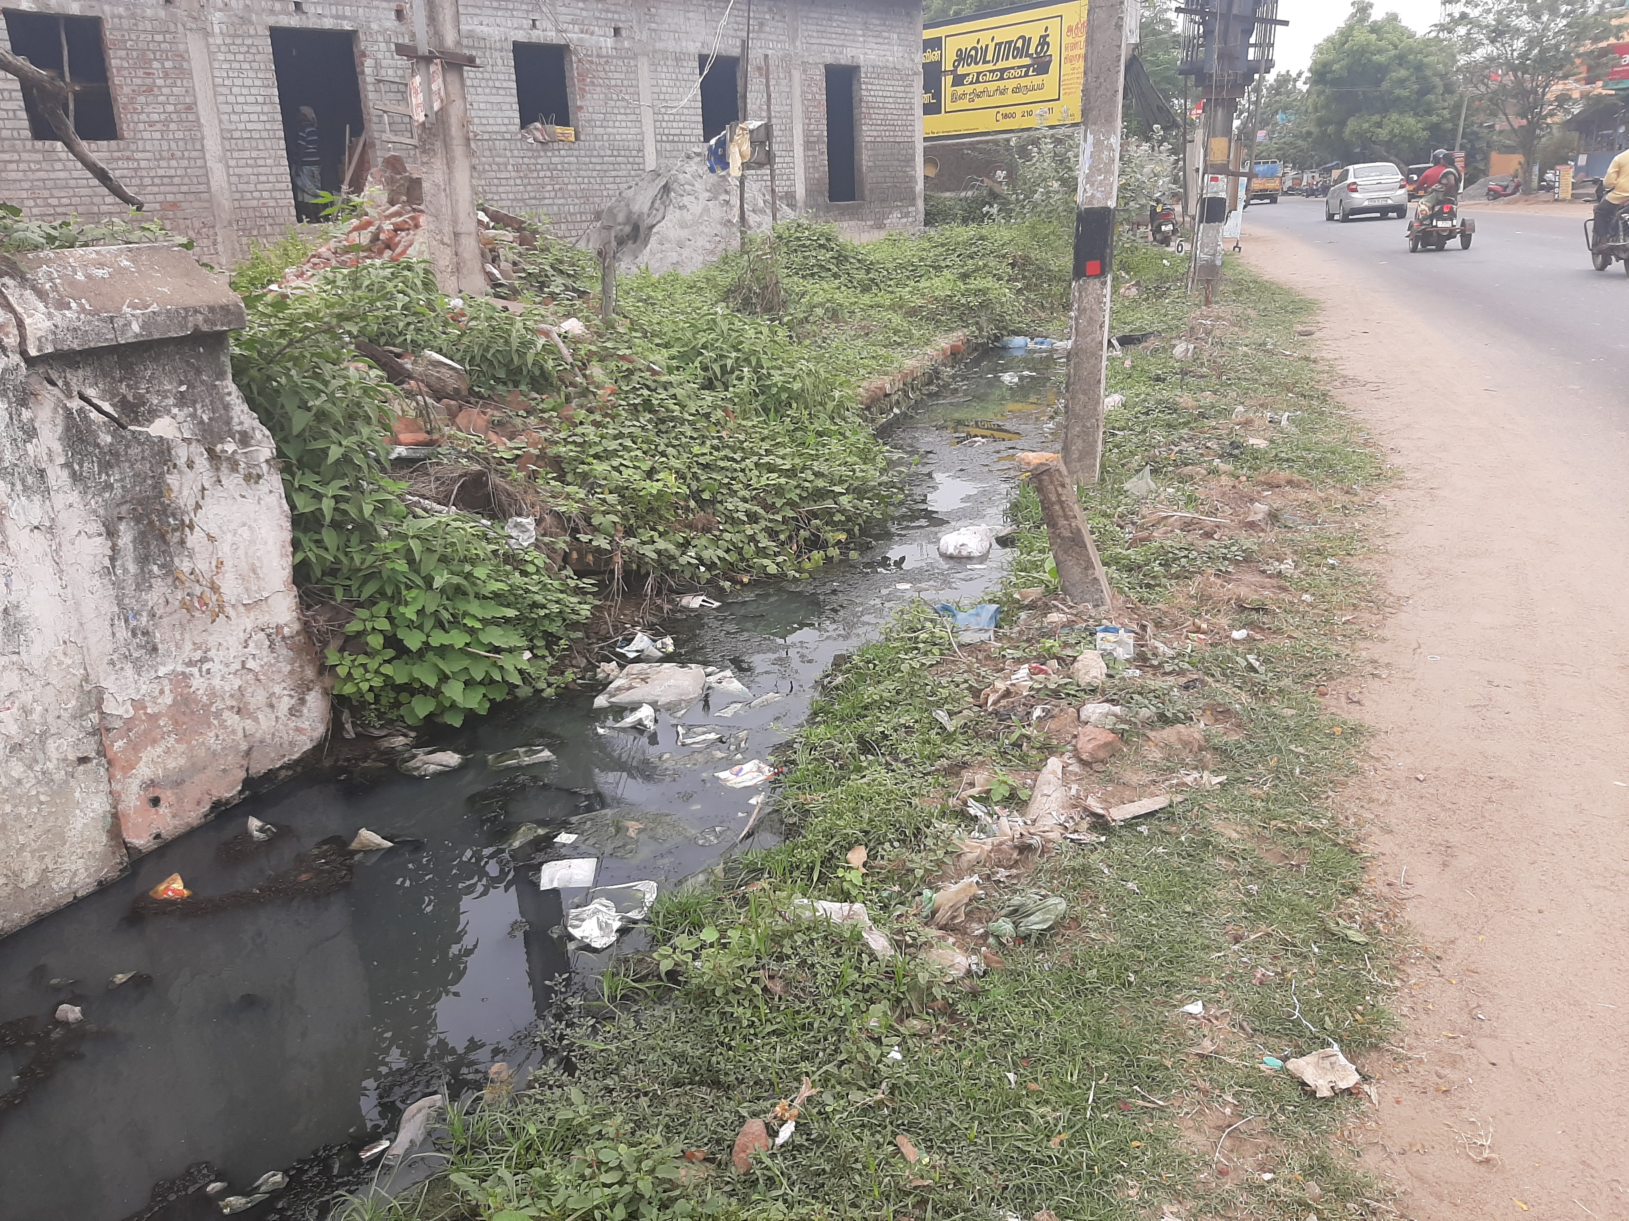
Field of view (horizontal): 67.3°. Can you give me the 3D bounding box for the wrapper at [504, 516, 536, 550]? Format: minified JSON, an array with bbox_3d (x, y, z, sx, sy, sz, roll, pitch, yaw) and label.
[{"bbox_3d":[-1.213,-0.320,5.050,0.130,0.130,0.090,-2,18,0],"label":"wrapper"}]

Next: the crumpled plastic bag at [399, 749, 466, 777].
[{"bbox_3d":[-1.161,0.467,3.727,0.190,0.045,0.100,-2,18,0],"label":"crumpled plastic bag"}]

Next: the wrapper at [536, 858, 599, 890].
[{"bbox_3d":[-0.628,0.667,3.103,0.145,0.022,0.135,-2,18,0],"label":"wrapper"}]

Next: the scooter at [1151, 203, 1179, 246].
[{"bbox_3d":[8.228,-9.131,28.646,0.670,1.070,1.750,1,19,9],"label":"scooter"}]

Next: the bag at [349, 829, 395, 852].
[{"bbox_3d":[-1.188,0.617,3.285,0.115,0.045,0.075,-2,18,0],"label":"bag"}]

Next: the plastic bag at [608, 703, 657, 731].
[{"bbox_3d":[-0.590,0.348,3.989,0.145,0.055,0.095,-2,18,0],"label":"plastic bag"}]

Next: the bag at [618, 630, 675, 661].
[{"bbox_3d":[-0.631,0.134,4.604,0.195,0.075,0.121,-2,18,0],"label":"bag"}]

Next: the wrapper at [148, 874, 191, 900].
[{"bbox_3d":[-1.631,0.698,3.094,0.100,0.045,0.075,-2,18,0],"label":"wrapper"}]

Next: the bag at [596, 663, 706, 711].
[{"bbox_3d":[-0.556,0.262,4.195,0.346,0.085,0.195,-2,18,0],"label":"bag"}]

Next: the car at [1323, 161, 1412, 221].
[{"bbox_3d":[16.169,-12.242,35.775,1.700,1.520,3.995,2,19,12],"label":"car"}]

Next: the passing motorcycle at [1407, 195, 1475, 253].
[{"bbox_3d":[9.977,-6.366,19.611,0.960,1.100,1.760,3,19,14],"label":"passing motorcycle"}]

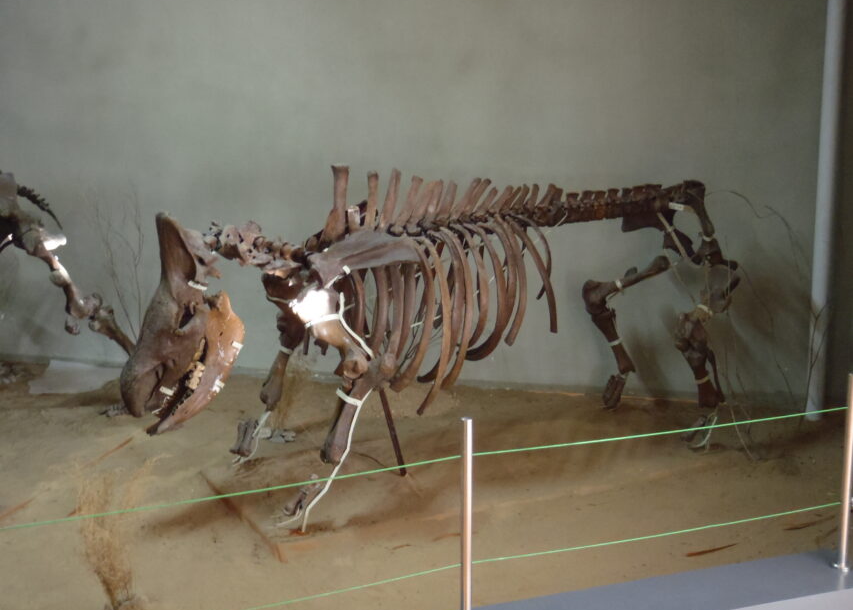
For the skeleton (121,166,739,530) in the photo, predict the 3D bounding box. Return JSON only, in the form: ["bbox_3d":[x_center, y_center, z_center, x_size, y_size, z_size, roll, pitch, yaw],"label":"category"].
[{"bbox_3d":[0.168,0.046,4.674,3.020,1.345,0.860,-5,11,-28],"label":"skeleton"}]

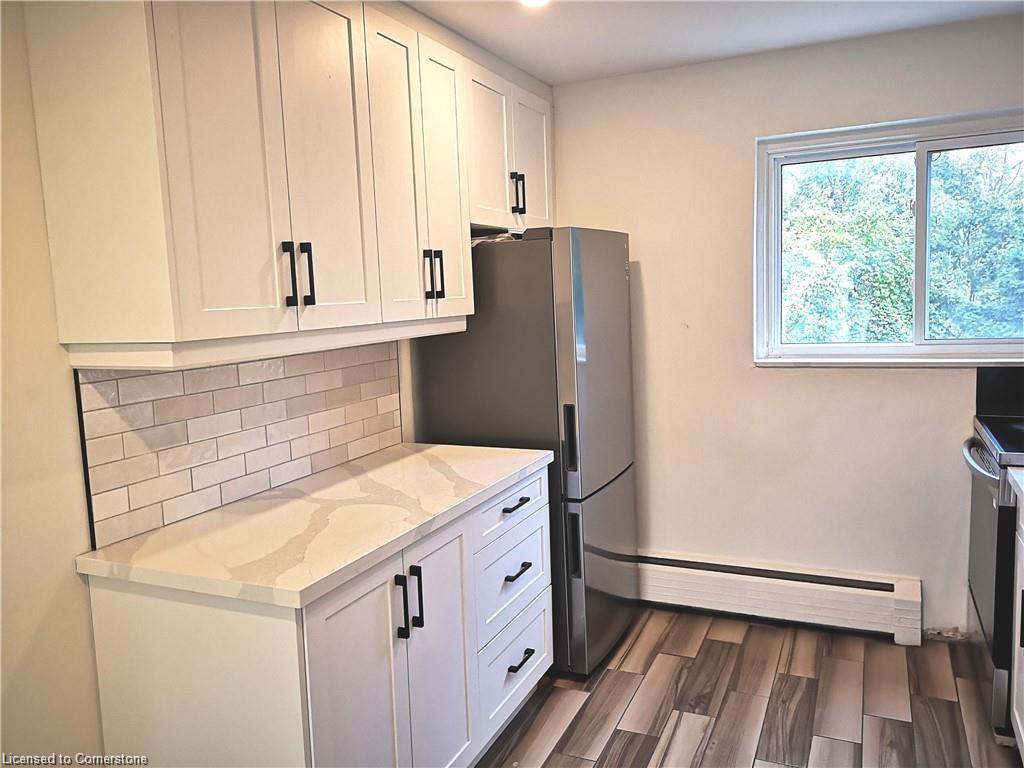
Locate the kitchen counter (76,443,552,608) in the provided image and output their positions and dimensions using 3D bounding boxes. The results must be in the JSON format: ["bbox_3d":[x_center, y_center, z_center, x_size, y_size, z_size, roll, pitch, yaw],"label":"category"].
[{"bbox_3d":[-0.427,0.339,2.353,0.649,0.035,1.400,1,7,24],"label":"kitchen counter"}]

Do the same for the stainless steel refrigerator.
[{"bbox_3d":[0.085,0.250,3.315,0.699,1.698,0.661,1,7,24],"label":"stainless steel refrigerator"}]

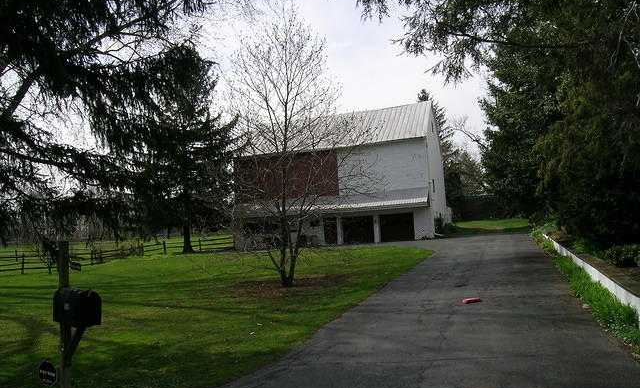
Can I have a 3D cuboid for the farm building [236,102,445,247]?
[{"bbox_3d":[2.099,-1.443,44.063,15.365,10.958,10.998,-5,-5,19],"label":"farm building"}]

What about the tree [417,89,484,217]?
[{"bbox_3d":[14.217,-4.811,60.577,8.600,15.372,8.600,-3,-4,0],"label":"tree"}]

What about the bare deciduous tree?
[{"bbox_3d":[-0.492,-1.271,13.068,3.500,7.150,3.500,-3,-4,0],"label":"bare deciduous tree"}]

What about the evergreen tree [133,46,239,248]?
[{"bbox_3d":[-10.022,-3.355,38.576,7.700,15.369,7.700,-3,-4,0],"label":"evergreen tree"}]

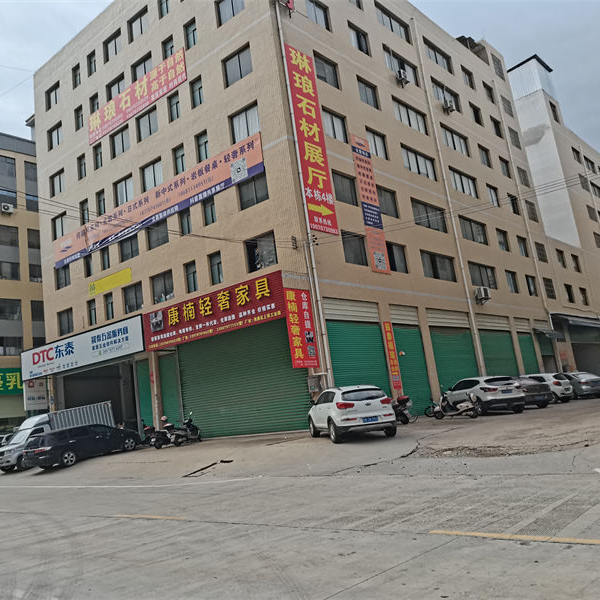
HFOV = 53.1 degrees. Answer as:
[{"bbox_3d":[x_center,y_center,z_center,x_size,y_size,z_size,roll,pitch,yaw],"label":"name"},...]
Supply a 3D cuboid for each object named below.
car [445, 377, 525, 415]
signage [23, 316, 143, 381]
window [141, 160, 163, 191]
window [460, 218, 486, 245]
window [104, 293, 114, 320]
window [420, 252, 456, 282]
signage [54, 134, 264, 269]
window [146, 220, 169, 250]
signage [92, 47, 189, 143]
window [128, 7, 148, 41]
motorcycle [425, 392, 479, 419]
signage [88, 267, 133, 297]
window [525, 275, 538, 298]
[{"bbox_3d":[8.051,4.267,26.586,1.830,1.600,4.380,-6,-11,-11],"label":"car"},{"bbox_3d":[-13.235,3.044,35.578,13.363,1.872,0.250,-17,-14,38],"label":"signage"},{"bbox_3d":[-7.772,-6.583,31.853,1.891,1.442,0.200,-15,-13,38],"label":"window"},{"bbox_3d":[11.357,-4.460,39.029,0.150,1.590,3.865,-17,-15,39],"label":"window"},{"bbox_3d":[-11.343,0.393,35.923,0.865,1.531,0.150,-16,-14,39],"label":"window"},{"bbox_3d":[7.958,-1.871,34.145,0.150,1.498,3.817,-17,-15,39],"label":"window"},{"bbox_3d":[-8.587,-4.644,32.100,18.131,1.808,0.120,-15,-13,38],"label":"signage"},{"bbox_3d":[-7.341,-3.477,31.279,1.850,1.484,0.200,-15,-13,38],"label":"window"},{"bbox_3d":[-9.220,-11.028,33.070,8.945,1.839,0.120,-15,-13,38],"label":"signage"},{"bbox_3d":[-9.515,-16.308,35.714,2.149,1.482,0.150,-16,-14,39],"label":"window"},{"bbox_3d":[6.118,4.183,23.919,1.800,1.120,0.700,-12,-12,20],"label":"motorcycle"},{"bbox_3d":[-11.399,-1.045,35.930,4.471,0.840,0.070,-16,-14,39],"label":"signage"},{"bbox_3d":[16.860,-0.996,43.866,0.200,1.500,1.650,-17,-14,39],"label":"window"}]

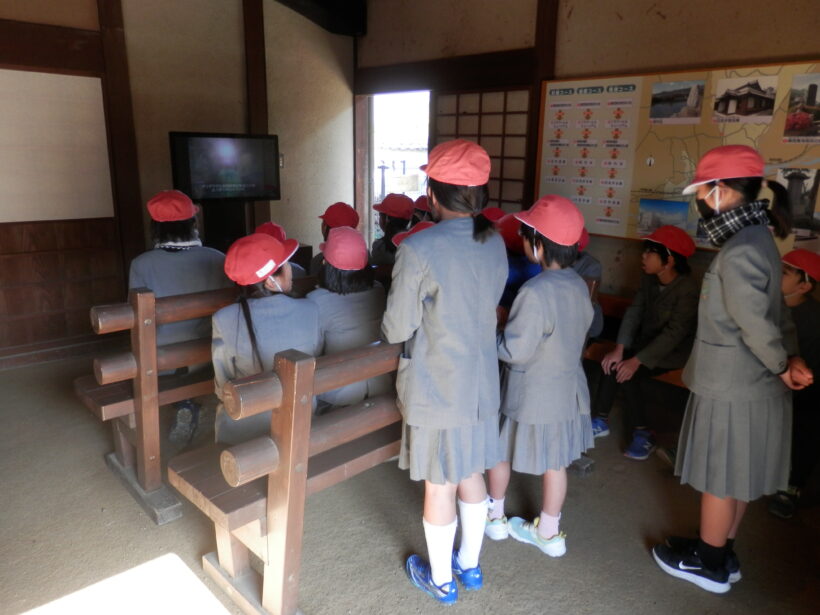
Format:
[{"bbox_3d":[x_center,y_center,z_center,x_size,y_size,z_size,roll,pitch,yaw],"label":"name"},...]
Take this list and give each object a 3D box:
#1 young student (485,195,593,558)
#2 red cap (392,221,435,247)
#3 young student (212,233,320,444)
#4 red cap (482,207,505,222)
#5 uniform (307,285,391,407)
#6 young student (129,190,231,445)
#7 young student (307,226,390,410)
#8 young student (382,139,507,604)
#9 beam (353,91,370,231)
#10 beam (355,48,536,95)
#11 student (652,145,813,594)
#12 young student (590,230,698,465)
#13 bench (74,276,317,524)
[{"bbox_3d":[0.432,0.254,2.041,0.290,1.260,0.380,14,20,38],"label":"young student"},{"bbox_3d":[0.043,-0.268,2.230,0.250,0.135,0.185,12,18,33],"label":"red cap"},{"bbox_3d":[-0.566,0.291,2.157,0.400,1.130,0.600,-9,17,-34],"label":"young student"},{"bbox_3d":[0.464,-0.517,3.500,0.250,0.140,0.180,8,15,24],"label":"red cap"},{"bbox_3d":[-0.255,0.150,2.136,0.390,0.530,0.320,-8,18,-32],"label":"uniform"},{"bbox_3d":[-1.043,0.075,2.670,0.420,1.210,0.540,-8,18,-32],"label":"young student"},{"bbox_3d":[-0.308,0.242,2.252,0.400,1.140,0.560,-8,18,-32],"label":"young student"},{"bbox_3d":[0.123,0.215,1.833,0.400,1.430,0.290,-11,19,-38],"label":"young student"},{"bbox_3d":[-0.403,-0.894,5.168,0.120,1.800,0.130,-12,20,-40],"label":"beam"},{"bbox_3d":[0.190,-1.676,4.262,0.140,0.210,1.860,-12,20,-40],"label":"beam"},{"bbox_3d":[1.064,0.229,1.901,0.380,1.435,0.380,11,17,34],"label":"student"},{"bbox_3d":[1.126,0.145,2.824,0.570,1.090,0.430,-6,17,-26],"label":"young student"},{"bbox_3d":[-0.569,0.224,2.868,1.780,0.840,0.620,-12,20,-40],"label":"bench"}]

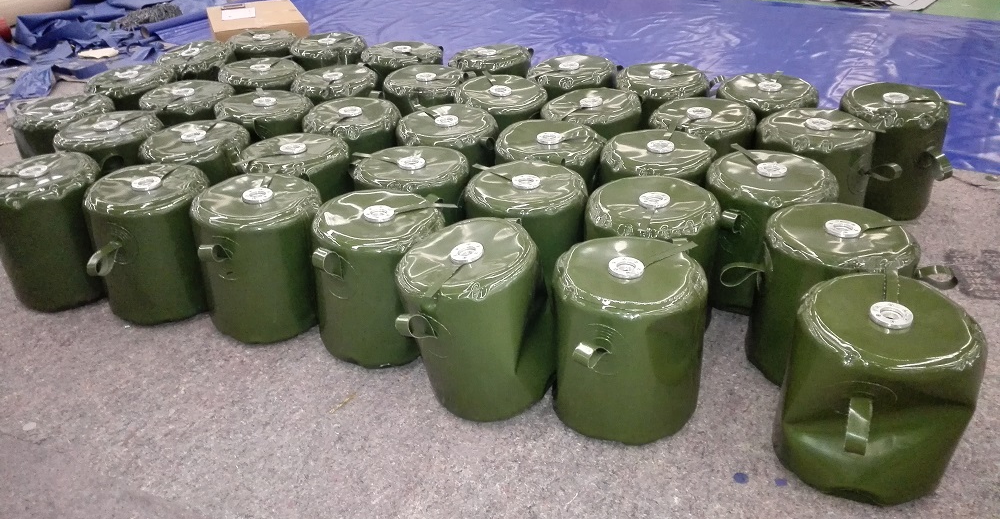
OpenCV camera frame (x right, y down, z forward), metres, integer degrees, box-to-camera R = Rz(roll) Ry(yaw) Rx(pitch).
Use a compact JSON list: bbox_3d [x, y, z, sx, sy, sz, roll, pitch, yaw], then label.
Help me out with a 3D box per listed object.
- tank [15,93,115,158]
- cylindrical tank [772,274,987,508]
[{"bbox_3d":[-1.837,-0.450,3.237,0.400,0.445,0.400,-20,36,-26],"label":"tank"},{"bbox_3d":[0.871,0.309,1.752,0.385,0.440,0.385,-2,32,0],"label":"cylindrical tank"}]

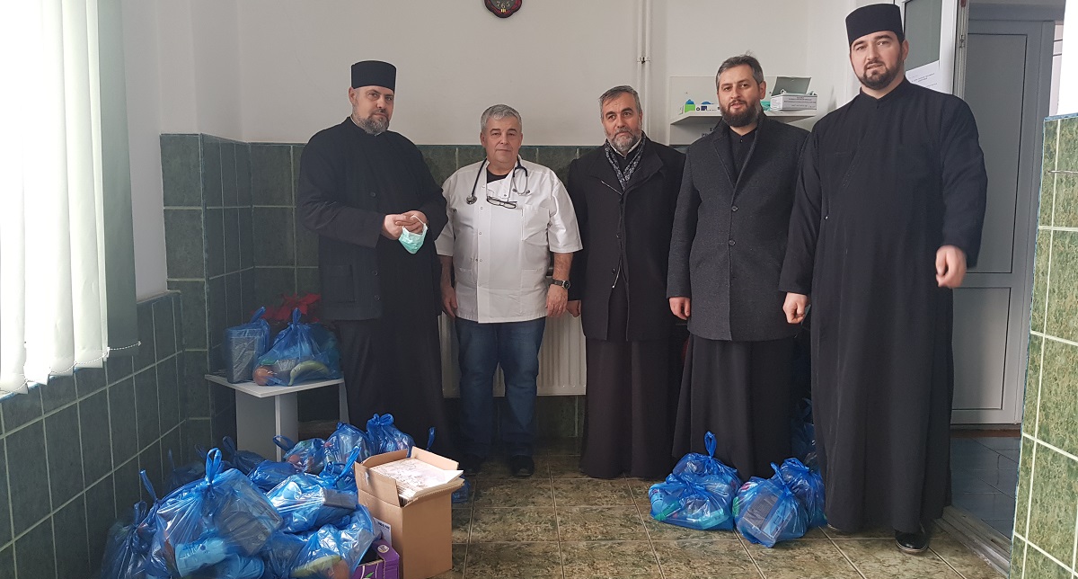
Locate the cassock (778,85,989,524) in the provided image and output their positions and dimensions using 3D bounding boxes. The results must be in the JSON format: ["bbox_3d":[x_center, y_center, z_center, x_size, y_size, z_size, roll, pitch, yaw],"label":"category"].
[{"bbox_3d":[1.288,0.076,3.037,0.690,1.680,0.440,2,7,20],"label":"cassock"}]

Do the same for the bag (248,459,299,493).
[{"bbox_3d":[-0.959,0.758,2.889,0.260,0.290,0.240,-2,7,-18],"label":"bag"}]

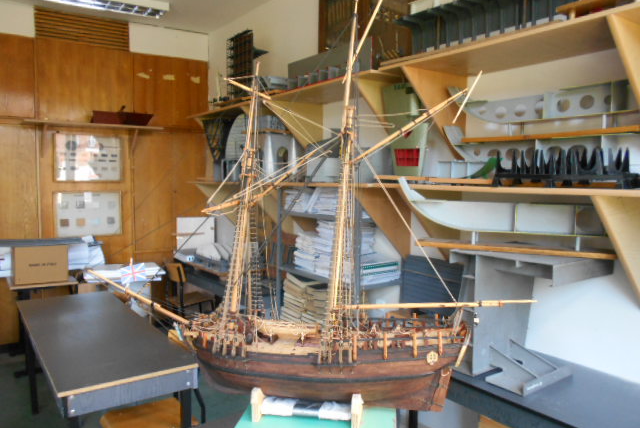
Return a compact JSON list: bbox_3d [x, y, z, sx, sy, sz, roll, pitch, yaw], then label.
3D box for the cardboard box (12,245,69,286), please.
[{"bbox_3d":[-2.572,0.452,4.414,0.410,0.330,0.280,-4,6,-36],"label":"cardboard box"}]

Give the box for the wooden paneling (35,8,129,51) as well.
[{"bbox_3d":[-2.399,-1.881,4.914,0.890,0.295,0.040,-4,6,-36],"label":"wooden paneling"}]

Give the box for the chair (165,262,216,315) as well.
[{"bbox_3d":[-1.321,0.919,4.918,0.410,0.820,0.440,4,6,41],"label":"chair"}]

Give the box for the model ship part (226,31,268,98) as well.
[{"bbox_3d":[-0.665,-1.298,4.312,0.180,0.520,0.500,-4,6,-36],"label":"model ship part"}]

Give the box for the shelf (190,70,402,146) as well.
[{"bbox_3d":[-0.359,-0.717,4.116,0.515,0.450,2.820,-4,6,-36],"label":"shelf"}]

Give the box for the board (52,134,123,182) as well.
[{"bbox_3d":[-2.406,-0.589,5.020,0.640,0.500,0.030,-4,6,-36],"label":"board"}]

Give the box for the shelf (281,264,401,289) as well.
[{"bbox_3d":[0.116,0.454,3.666,0.410,0.036,0.960,-4,6,-36],"label":"shelf"}]

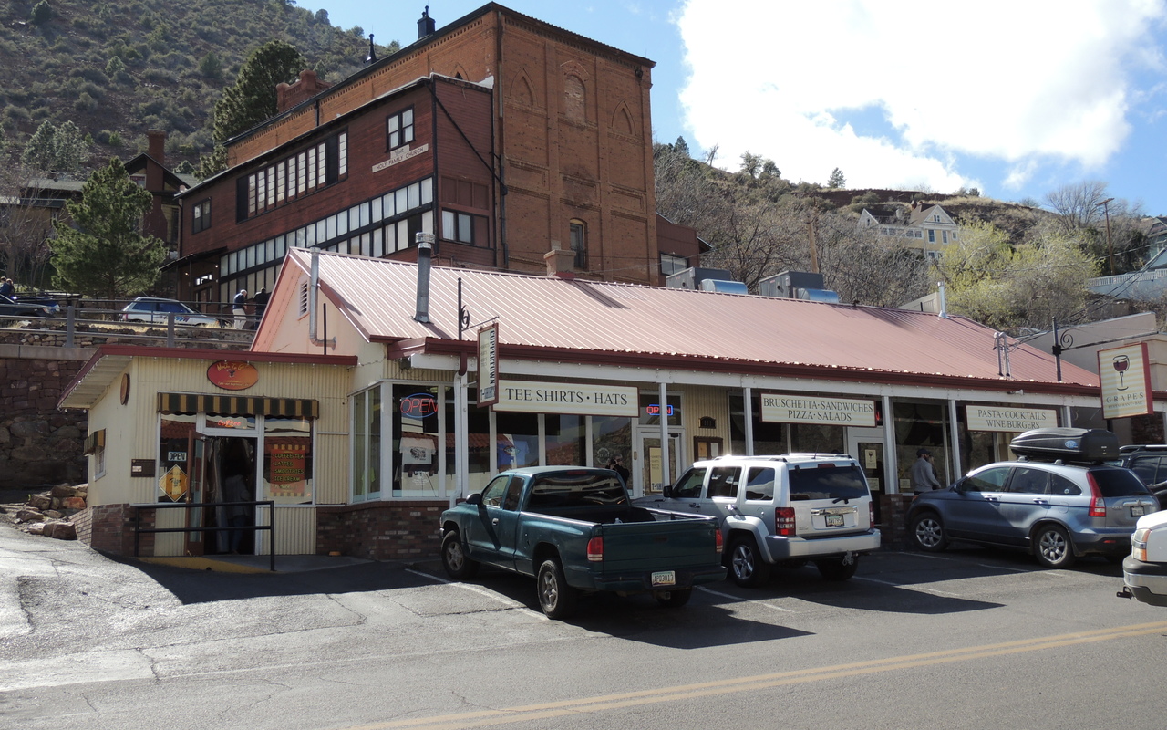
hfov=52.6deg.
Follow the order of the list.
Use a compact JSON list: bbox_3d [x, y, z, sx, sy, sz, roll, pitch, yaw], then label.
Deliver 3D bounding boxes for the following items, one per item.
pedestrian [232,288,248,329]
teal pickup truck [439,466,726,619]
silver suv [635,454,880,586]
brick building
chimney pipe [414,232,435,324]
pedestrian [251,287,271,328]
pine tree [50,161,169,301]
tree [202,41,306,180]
[{"bbox_3d":[-12.745,-1.973,43.770,0.500,1.680,0.550,1,-8,-15],"label":"pedestrian"},{"bbox_3d":[-0.249,2.262,15.836,1.830,1.660,5.450,1,-2,-26],"label":"teal pickup truck"},{"bbox_3d":[2.511,2.297,18.249,1.840,1.790,4.490,1,-2,-26],"label":"silver suv"},{"bbox_3d":[-7.341,-6.237,54.317,14.151,12.319,20.674,6,-11,-43],"label":"brick building"},{"bbox_3d":[-2.743,-1.516,20.172,0.310,1.584,0.310,1,-8,0],"label":"chimney pipe"},{"bbox_3d":[-11.983,-2.019,43.773,0.550,1.740,0.400,1,-8,-15],"label":"pedestrian"},{"bbox_3d":[-20.405,-5.772,50.404,4.900,6.401,4.900,-2,-8,0],"label":"pine tree"},{"bbox_3d":[-19.439,-11.638,70.431,6.900,16.218,6.900,-2,-8,0],"label":"tree"}]

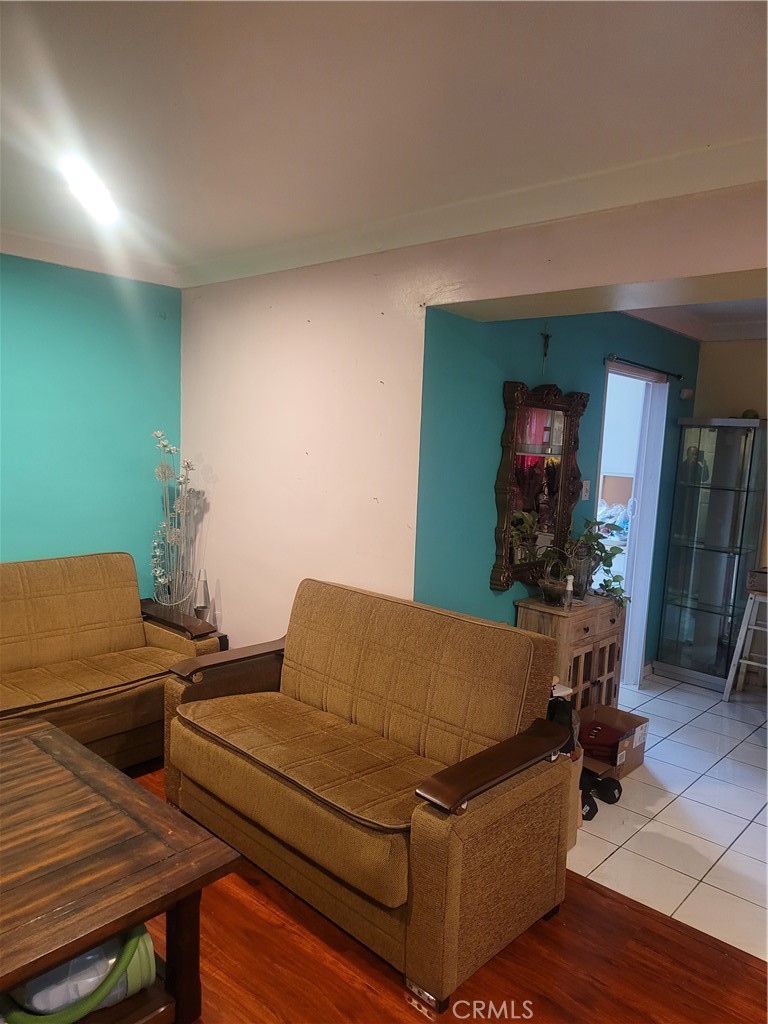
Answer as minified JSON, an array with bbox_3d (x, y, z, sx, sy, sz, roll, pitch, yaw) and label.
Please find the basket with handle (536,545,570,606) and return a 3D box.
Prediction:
[{"bbox_3d":[0.852,0.318,3.811,0.165,0.280,0.165,8,8,41],"label":"basket with handle"}]

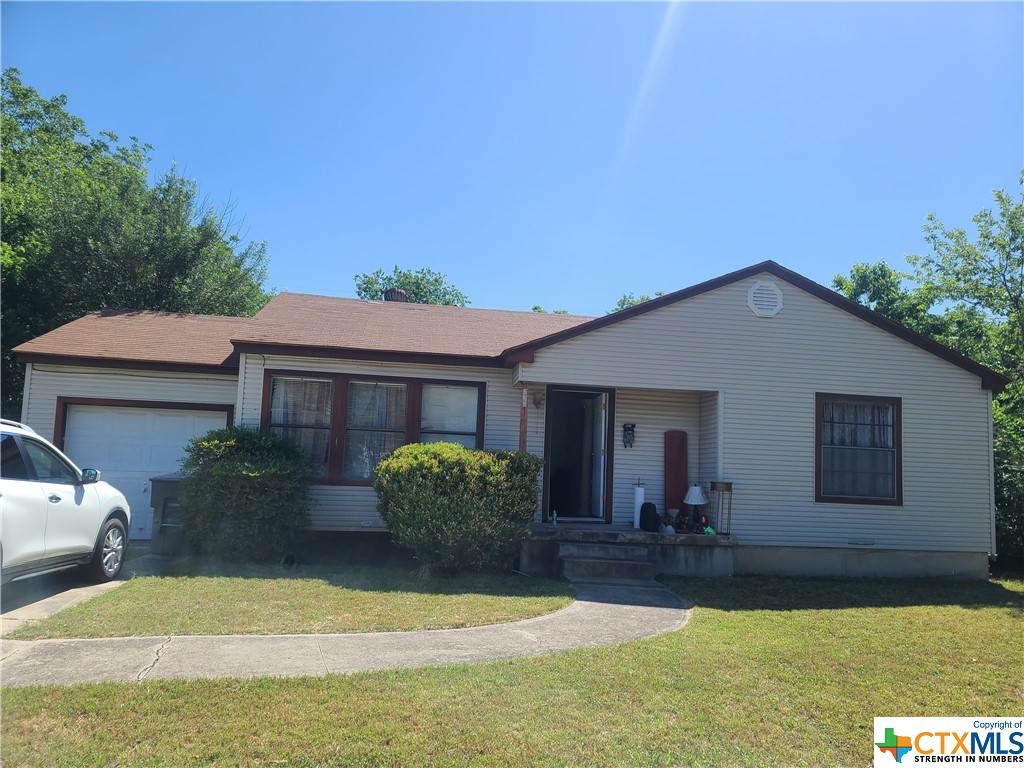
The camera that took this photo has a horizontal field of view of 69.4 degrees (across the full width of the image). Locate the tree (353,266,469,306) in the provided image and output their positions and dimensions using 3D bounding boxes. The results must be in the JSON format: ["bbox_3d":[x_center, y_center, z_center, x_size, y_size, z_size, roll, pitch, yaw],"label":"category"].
[{"bbox_3d":[-4.032,-0.168,28.854,6.200,8.990,6.000,3,-6,-8],"label":"tree"}]

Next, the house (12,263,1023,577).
[{"bbox_3d":[-0.319,0.654,14.816,15.750,4.880,8.400,3,-6,-8],"label":"house"}]

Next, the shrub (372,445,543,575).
[{"bbox_3d":[-0.766,1.763,10.638,2.400,1.810,1.700,3,-6,-8],"label":"shrub"}]

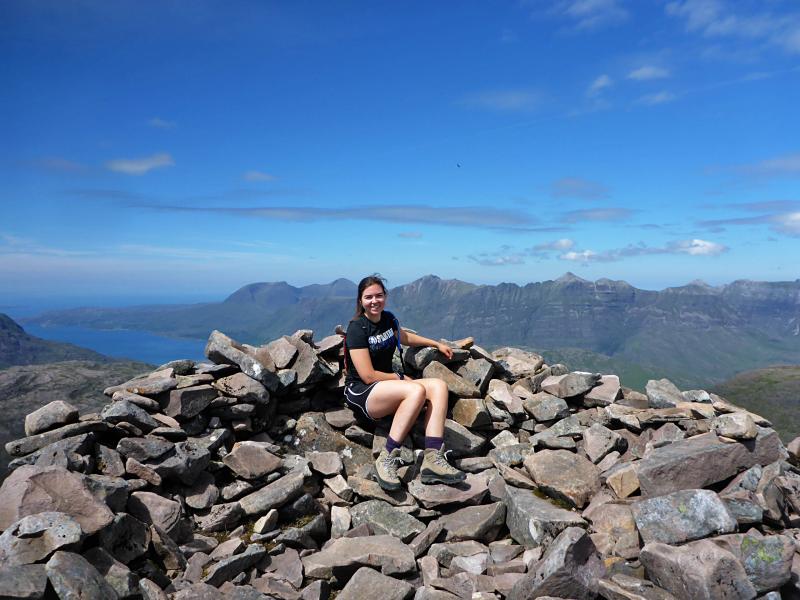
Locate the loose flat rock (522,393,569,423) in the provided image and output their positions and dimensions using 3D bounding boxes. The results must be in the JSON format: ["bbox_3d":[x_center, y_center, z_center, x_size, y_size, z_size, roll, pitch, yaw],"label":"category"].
[{"bbox_3d":[0.810,0.599,3.620,0.245,0.100,0.190,5,26,0],"label":"loose flat rock"}]

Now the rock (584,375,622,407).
[{"bbox_3d":[1.240,0.552,3.950,0.210,0.100,0.185,-5,41,15],"label":"rock"}]

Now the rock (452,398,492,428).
[{"bbox_3d":[0.384,0.614,3.500,0.195,0.155,0.100,-3,-39,0],"label":"rock"}]

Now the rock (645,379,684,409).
[{"bbox_3d":[1.590,0.563,3.900,0.215,0.125,0.150,4,26,-8],"label":"rock"}]

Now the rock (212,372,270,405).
[{"bbox_3d":[-0.892,0.498,3.650,0.290,0.080,0.150,15,31,0],"label":"rock"}]

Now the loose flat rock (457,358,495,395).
[{"bbox_3d":[0.445,0.448,3.800,0.195,0.190,0.100,6,-34,20],"label":"loose flat rock"}]

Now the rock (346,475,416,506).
[{"bbox_3d":[-0.086,0.926,3.140,0.330,0.080,0.200,7,15,5],"label":"rock"}]

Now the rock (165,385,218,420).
[{"bbox_3d":[-1.146,0.558,3.550,0.250,0.140,0.200,-10,6,-20],"label":"rock"}]

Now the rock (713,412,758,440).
[{"bbox_3d":[1.758,0.662,3.400,0.210,0.110,0.160,3,6,18],"label":"rock"}]

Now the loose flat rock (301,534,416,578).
[{"bbox_3d":[-0.160,1.026,2.600,0.445,0.090,0.200,-2,6,0],"label":"loose flat rock"}]

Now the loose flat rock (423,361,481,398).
[{"bbox_3d":[0.312,0.473,3.880,0.340,0.120,0.190,23,12,7],"label":"loose flat rock"}]

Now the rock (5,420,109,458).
[{"bbox_3d":[-1.869,0.759,3.550,0.500,0.070,0.220,-12,3,-16],"label":"rock"}]

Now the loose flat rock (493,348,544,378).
[{"bbox_3d":[0.730,0.391,4.020,0.310,0.150,0.220,4,9,6],"label":"loose flat rock"}]

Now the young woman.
[{"bbox_3d":[0.065,0.390,3.530,0.670,1.060,0.780,-1,1,-40],"label":"young woman"}]

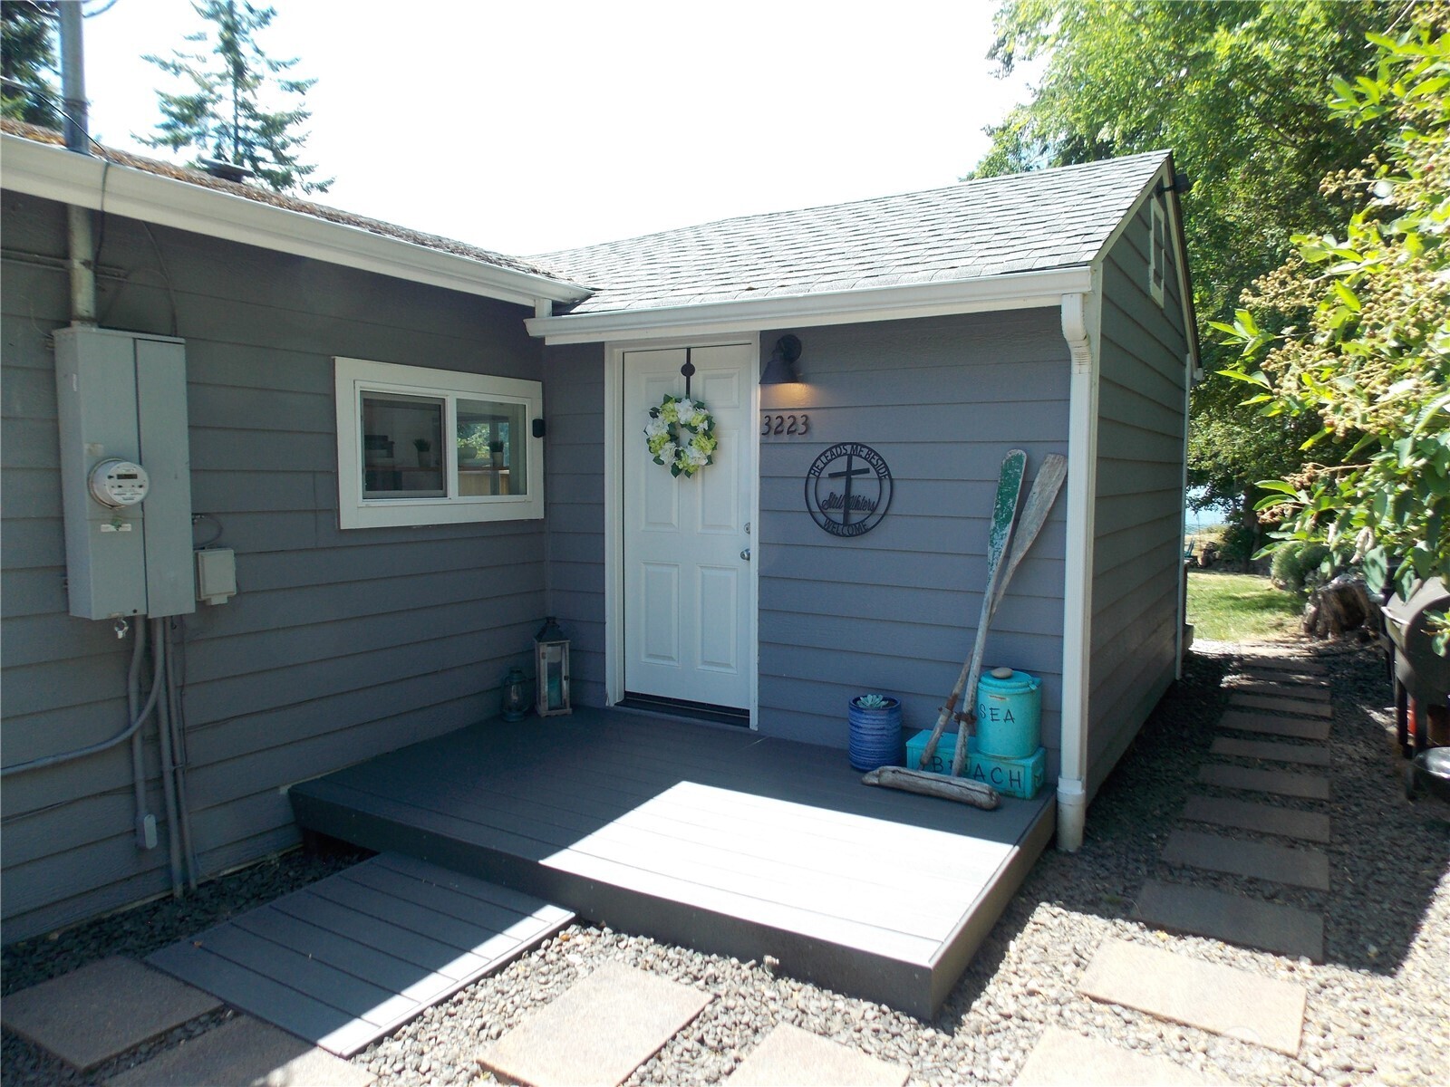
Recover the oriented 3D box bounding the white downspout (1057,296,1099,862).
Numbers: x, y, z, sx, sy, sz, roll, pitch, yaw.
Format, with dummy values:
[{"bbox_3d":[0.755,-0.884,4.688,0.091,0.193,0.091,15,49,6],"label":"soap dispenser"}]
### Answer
[{"bbox_3d":[1.507,0.165,4.170,0.126,2.441,0.272,3,5,31],"label":"white downspout"}]

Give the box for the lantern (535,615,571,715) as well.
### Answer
[{"bbox_3d":[-0.998,0.715,5.635,0.178,0.545,0.178,-2,5,-24],"label":"lantern"}]

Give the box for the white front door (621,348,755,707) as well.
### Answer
[{"bbox_3d":[-0.202,-0.092,5.462,0.901,1.998,0.055,3,5,31],"label":"white front door"}]

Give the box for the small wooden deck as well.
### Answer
[{"bbox_3d":[-0.167,1.176,4.319,2.912,0.183,1.929,3,5,31],"label":"small wooden deck"}]

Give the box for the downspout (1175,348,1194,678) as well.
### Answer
[{"bbox_3d":[3.419,-0.197,7.170,0.065,2.420,0.080,3,5,31],"label":"downspout"}]

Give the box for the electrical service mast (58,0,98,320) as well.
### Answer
[{"bbox_3d":[-2.334,-1.486,3.460,0.070,1.420,0.070,3,5,31],"label":"electrical service mast"}]

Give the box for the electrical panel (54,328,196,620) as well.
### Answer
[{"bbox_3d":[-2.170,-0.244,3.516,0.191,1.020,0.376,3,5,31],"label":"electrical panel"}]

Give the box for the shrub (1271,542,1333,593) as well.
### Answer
[{"bbox_3d":[8.327,0.351,13.900,0.850,0.720,0.850,3,5,31],"label":"shrub"}]

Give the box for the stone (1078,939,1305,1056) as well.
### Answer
[{"bbox_3d":[1.474,1.434,3.041,0.602,0.045,0.420,3,5,32],"label":"stone"}]

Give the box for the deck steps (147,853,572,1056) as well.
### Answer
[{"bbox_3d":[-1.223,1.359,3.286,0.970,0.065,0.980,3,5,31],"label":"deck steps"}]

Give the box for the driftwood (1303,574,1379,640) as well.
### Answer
[{"bbox_3d":[6.179,0.601,9.575,0.790,0.640,0.700,3,5,33],"label":"driftwood"}]

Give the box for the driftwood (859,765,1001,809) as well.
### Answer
[{"bbox_3d":[0.893,1.058,4.247,0.620,0.100,0.100,3,5,28],"label":"driftwood"}]

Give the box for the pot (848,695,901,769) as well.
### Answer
[{"bbox_3d":[0.717,0.913,4.606,0.242,0.305,0.242,0,4,0],"label":"pot"}]

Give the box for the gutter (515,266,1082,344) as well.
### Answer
[{"bbox_3d":[0.224,-1.179,4.918,3.140,0.130,0.135,3,5,31],"label":"gutter"}]

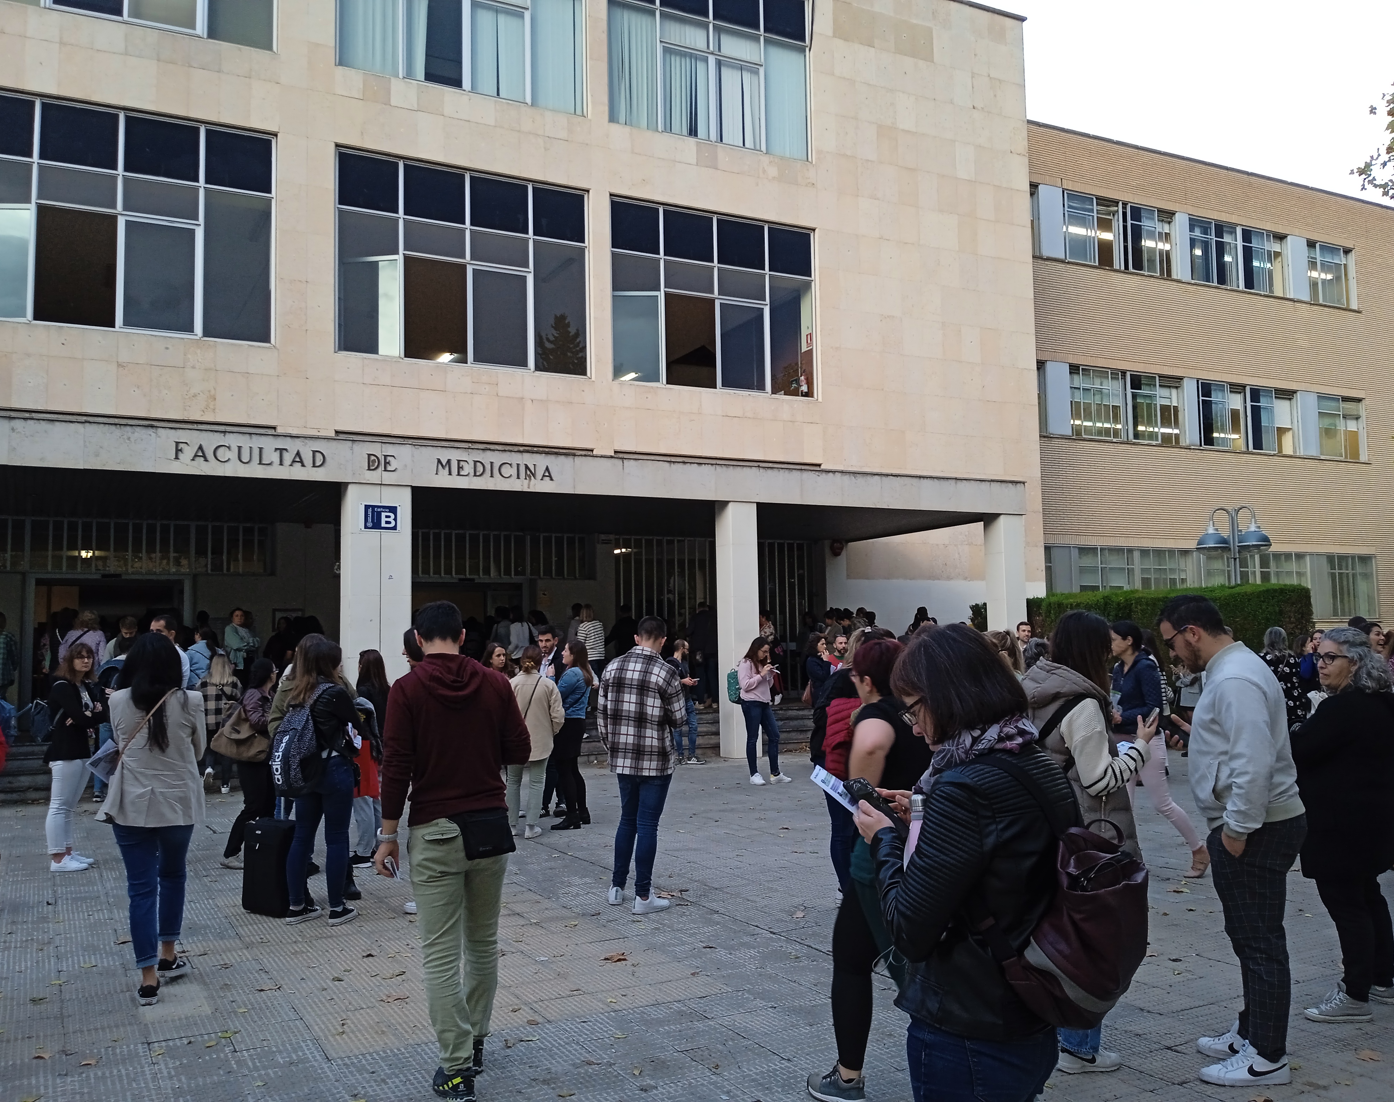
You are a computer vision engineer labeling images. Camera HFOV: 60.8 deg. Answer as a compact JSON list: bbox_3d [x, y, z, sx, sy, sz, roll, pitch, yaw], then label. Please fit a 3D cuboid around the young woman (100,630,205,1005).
[{"bbox_3d":[-2.614,1.232,5.715,0.480,1.694,0.360,0,-5,-13],"label":"young woman"}]

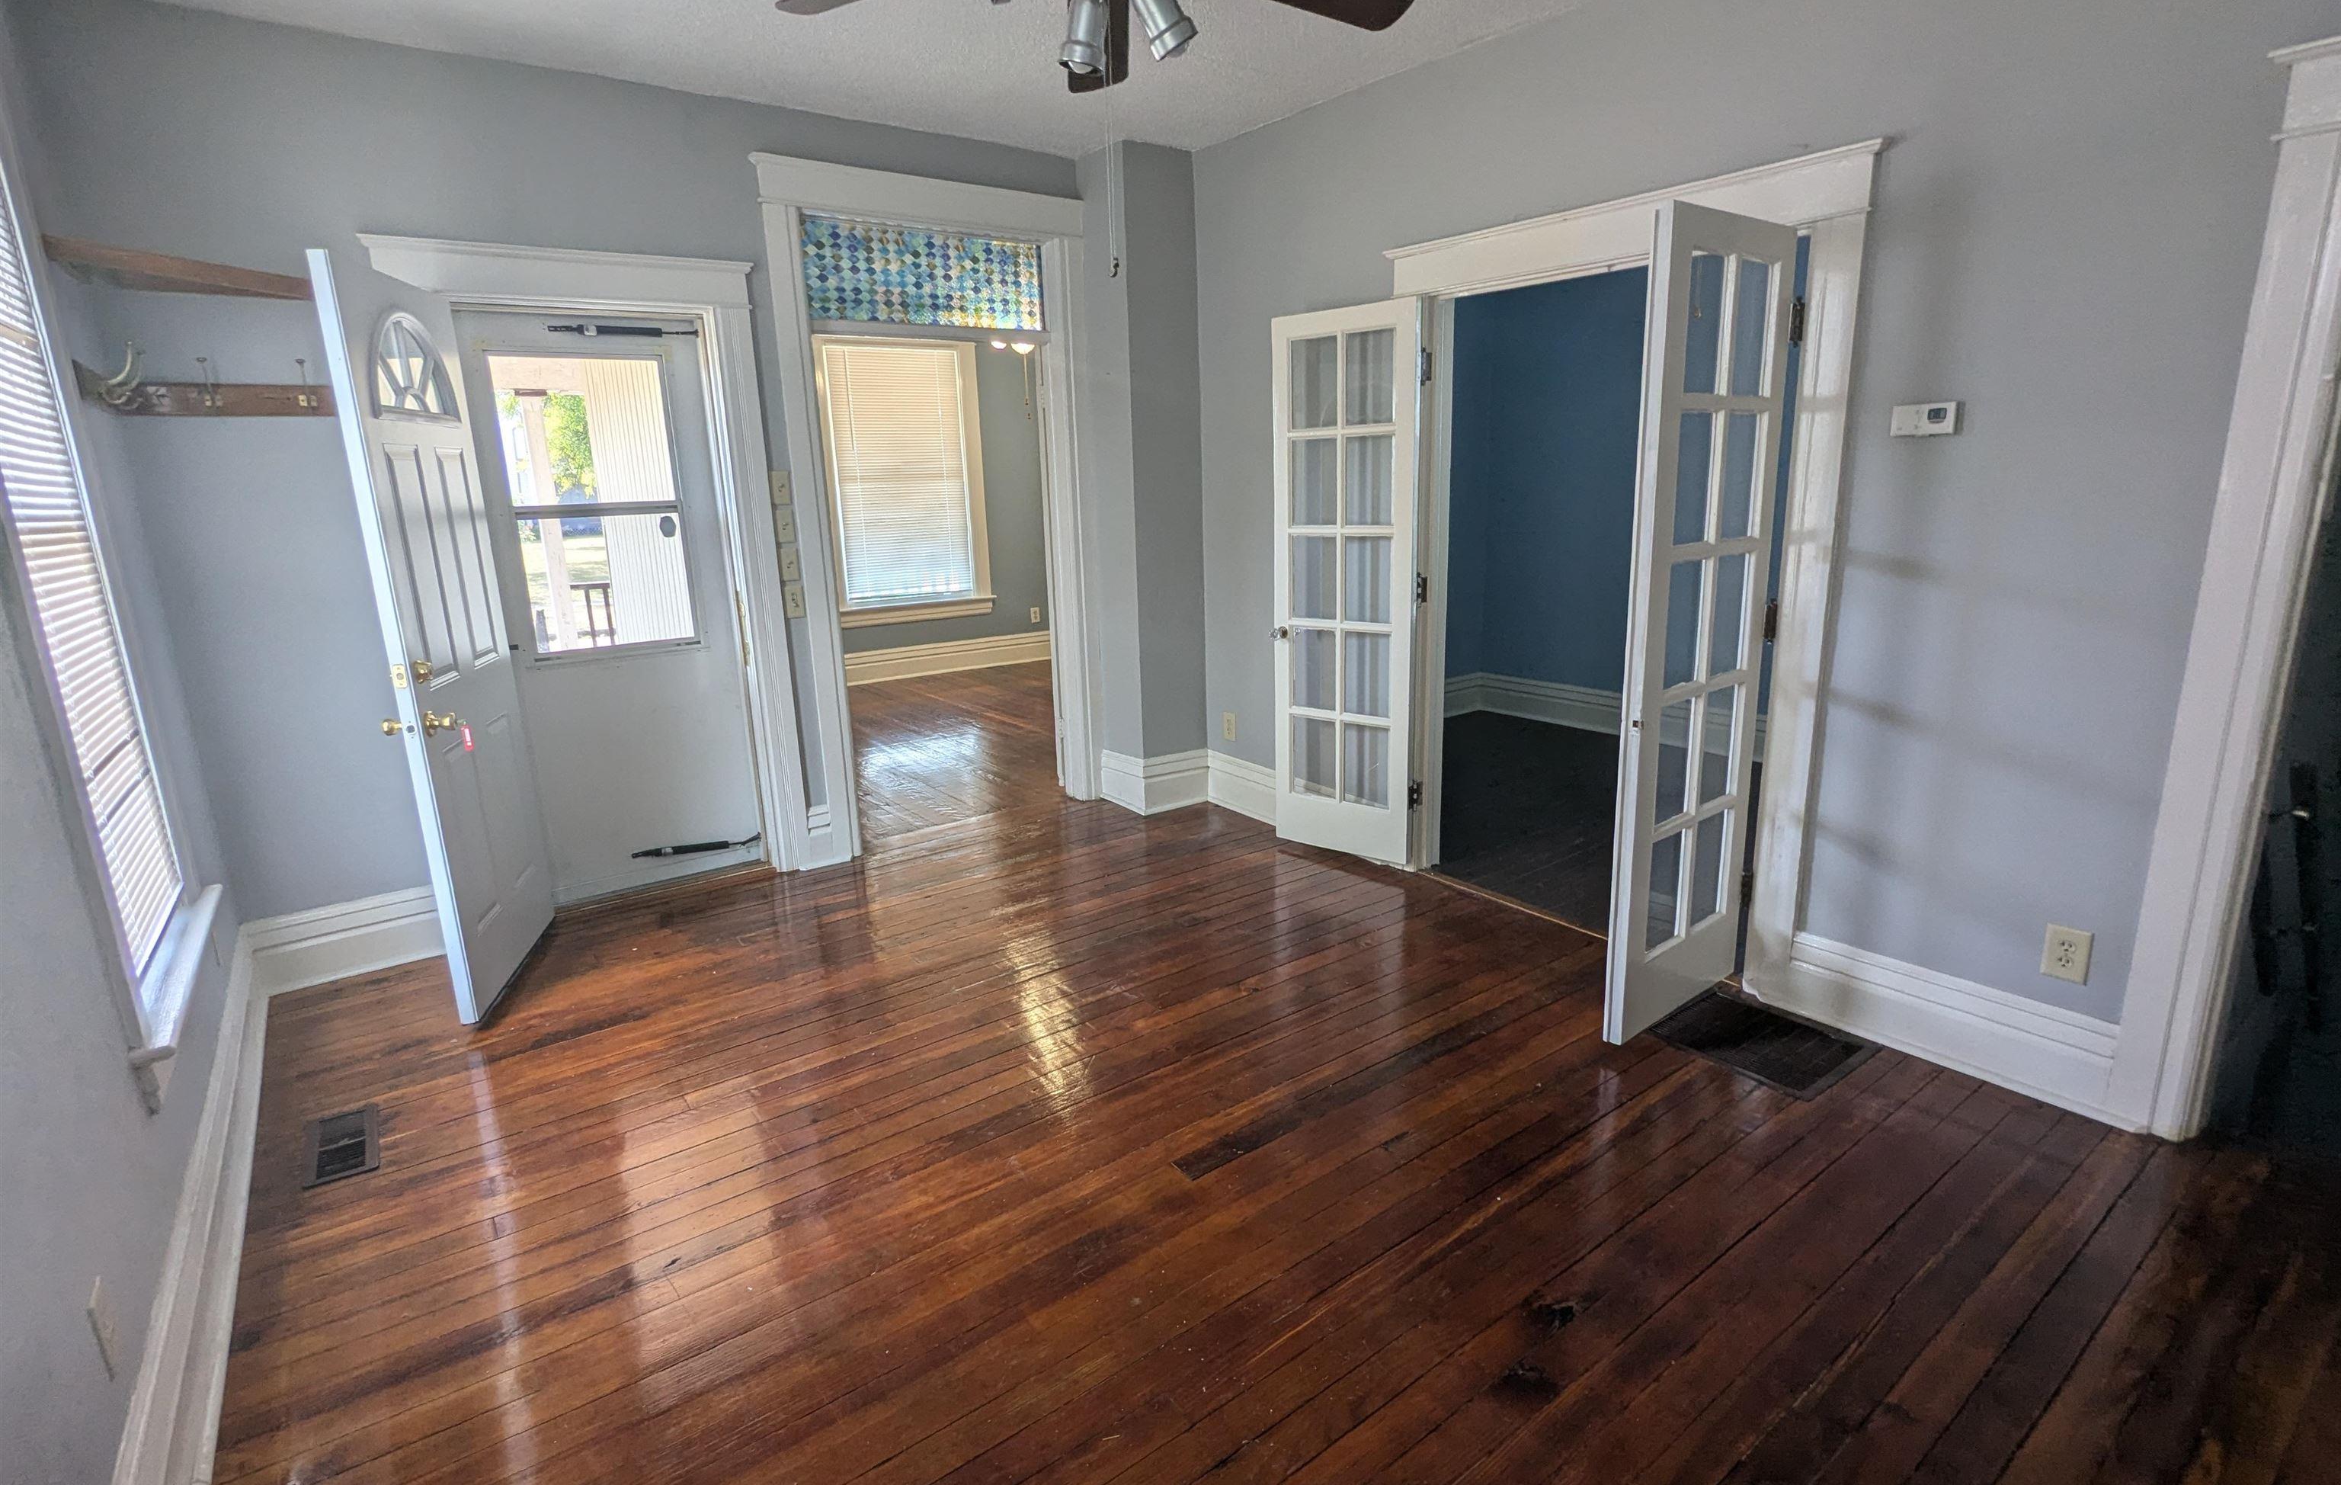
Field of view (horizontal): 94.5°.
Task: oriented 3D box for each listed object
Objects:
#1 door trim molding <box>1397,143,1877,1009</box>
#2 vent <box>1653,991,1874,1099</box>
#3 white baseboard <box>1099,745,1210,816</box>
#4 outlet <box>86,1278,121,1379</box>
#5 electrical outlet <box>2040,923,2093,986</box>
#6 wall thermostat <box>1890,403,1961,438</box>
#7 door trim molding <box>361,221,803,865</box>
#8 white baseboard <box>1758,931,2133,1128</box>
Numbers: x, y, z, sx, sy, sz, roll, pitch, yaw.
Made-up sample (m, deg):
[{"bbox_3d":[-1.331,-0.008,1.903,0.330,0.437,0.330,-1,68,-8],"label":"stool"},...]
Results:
[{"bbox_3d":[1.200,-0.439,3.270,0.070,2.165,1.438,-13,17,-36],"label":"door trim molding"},{"bbox_3d":[1.536,0.773,2.825,0.390,0.012,0.430,-13,17,-36],"label":"vent"},{"bbox_3d":[-0.085,0.155,5.083,0.340,0.227,0.402,-13,17,-36],"label":"white baseboard"},{"bbox_3d":[-1.528,0.840,1.556,0.010,0.122,0.082,-13,17,-36],"label":"outlet"},{"bbox_3d":[2.039,0.485,2.462,0.010,0.122,0.081,-13,17,-36],"label":"electrical outlet"},{"bbox_3d":[1.730,-0.741,2.489,0.030,0.068,0.124,-13,17,-36],"label":"wall thermostat"},{"bbox_3d":[-1.897,-0.504,3.794,1.155,2.257,0.070,-13,17,-36],"label":"door trim molding"},{"bbox_3d":[1.889,0.679,2.696,0.030,0.228,0.760,-13,17,-36],"label":"white baseboard"}]

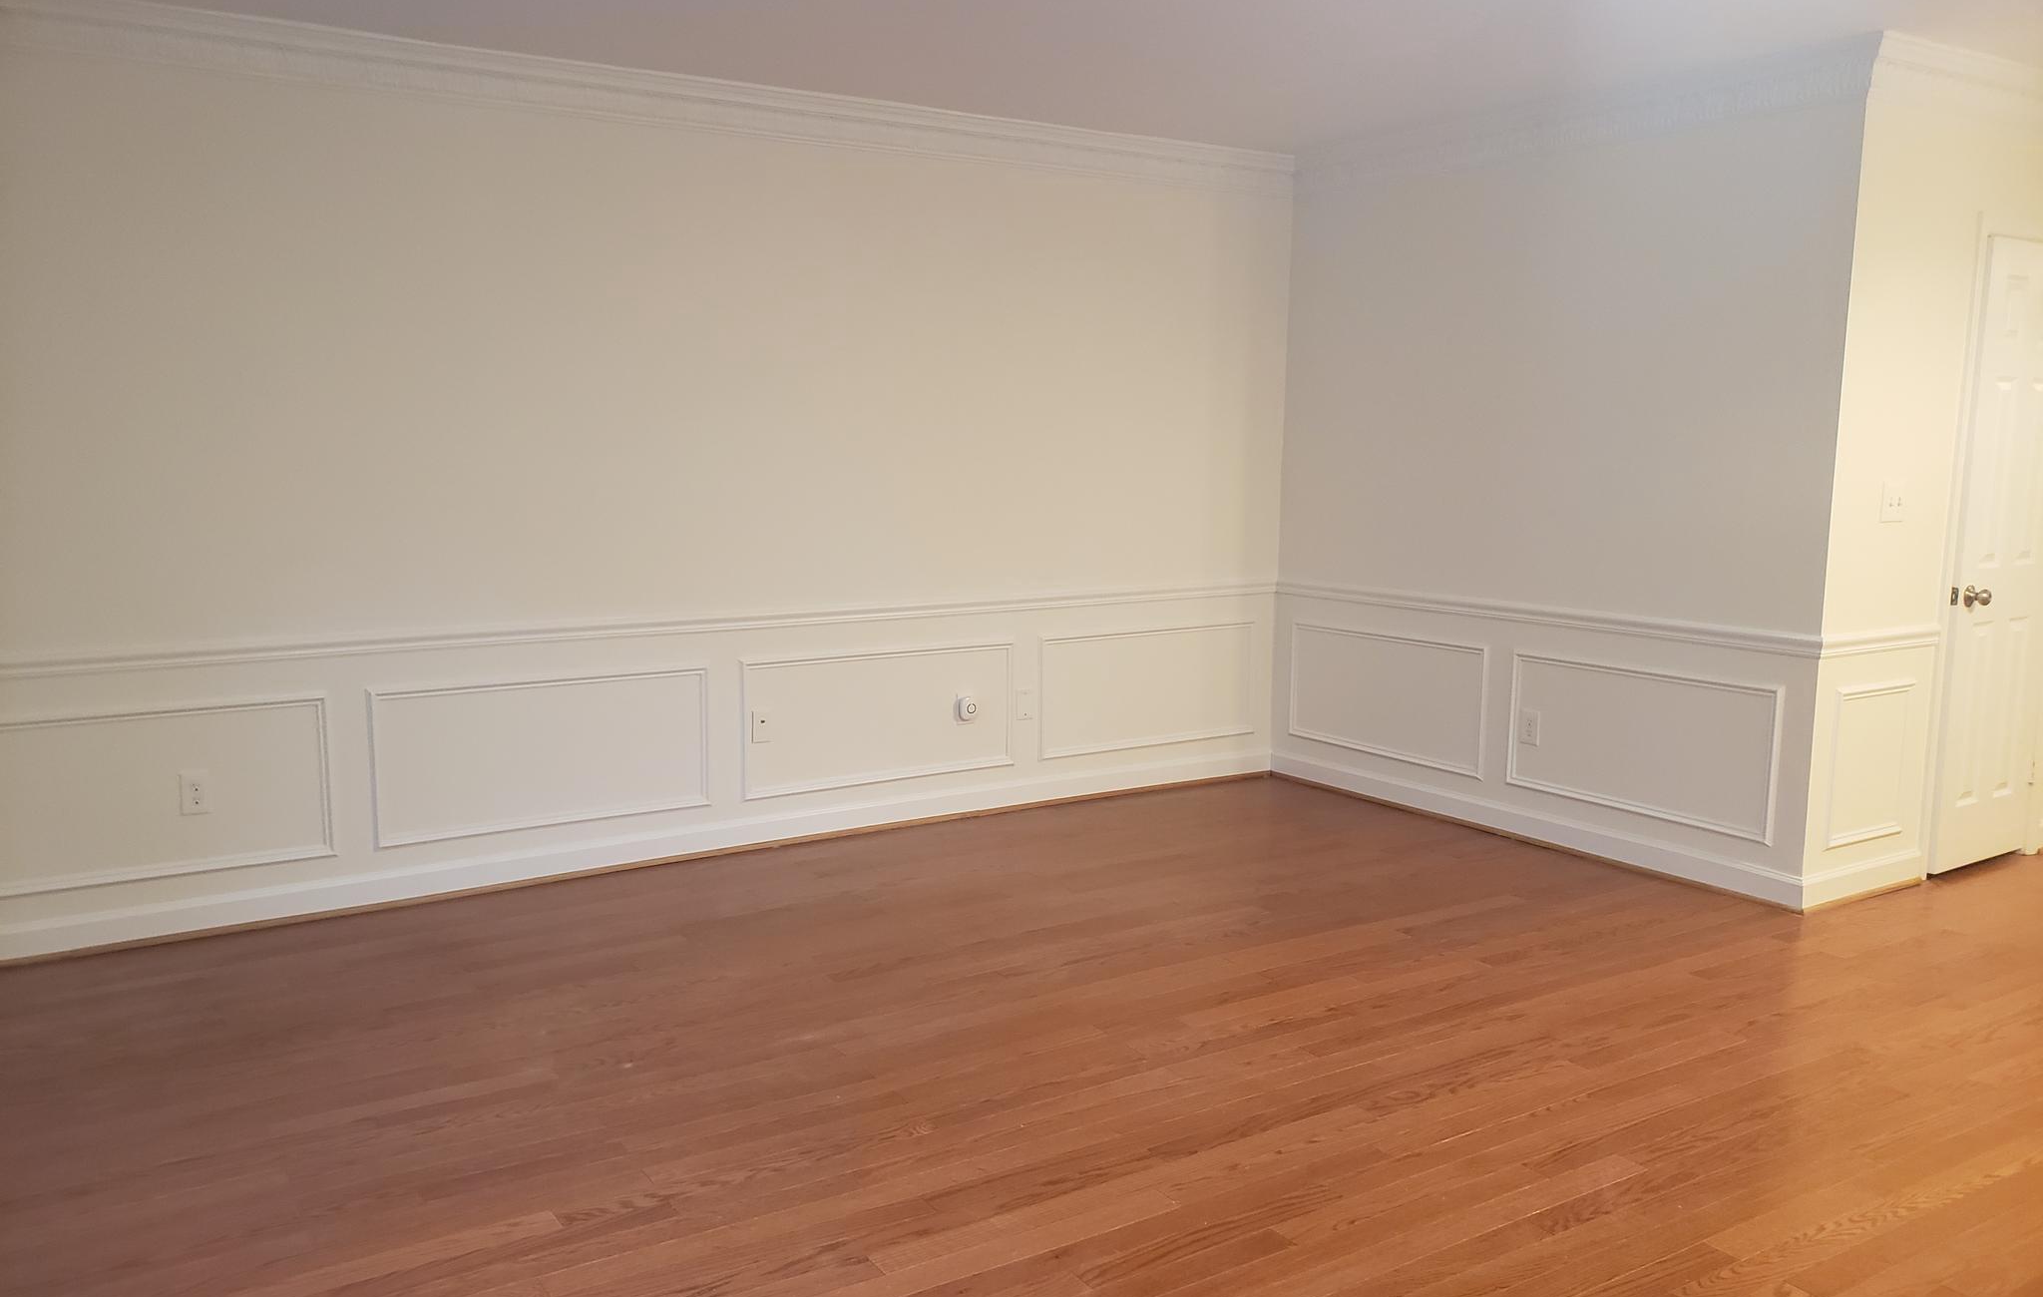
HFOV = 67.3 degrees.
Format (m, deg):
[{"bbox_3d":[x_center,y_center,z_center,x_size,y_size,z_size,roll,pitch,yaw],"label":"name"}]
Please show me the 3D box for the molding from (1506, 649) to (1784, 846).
[{"bbox_3d":[1.958,0.300,4.923,0.025,0.469,0.969,-5,9,-33],"label":"molding"}]

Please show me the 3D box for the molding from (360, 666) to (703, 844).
[{"bbox_3d":[-1.441,0.322,4.692,1.031,0.462,0.025,-5,9,-33],"label":"molding"}]

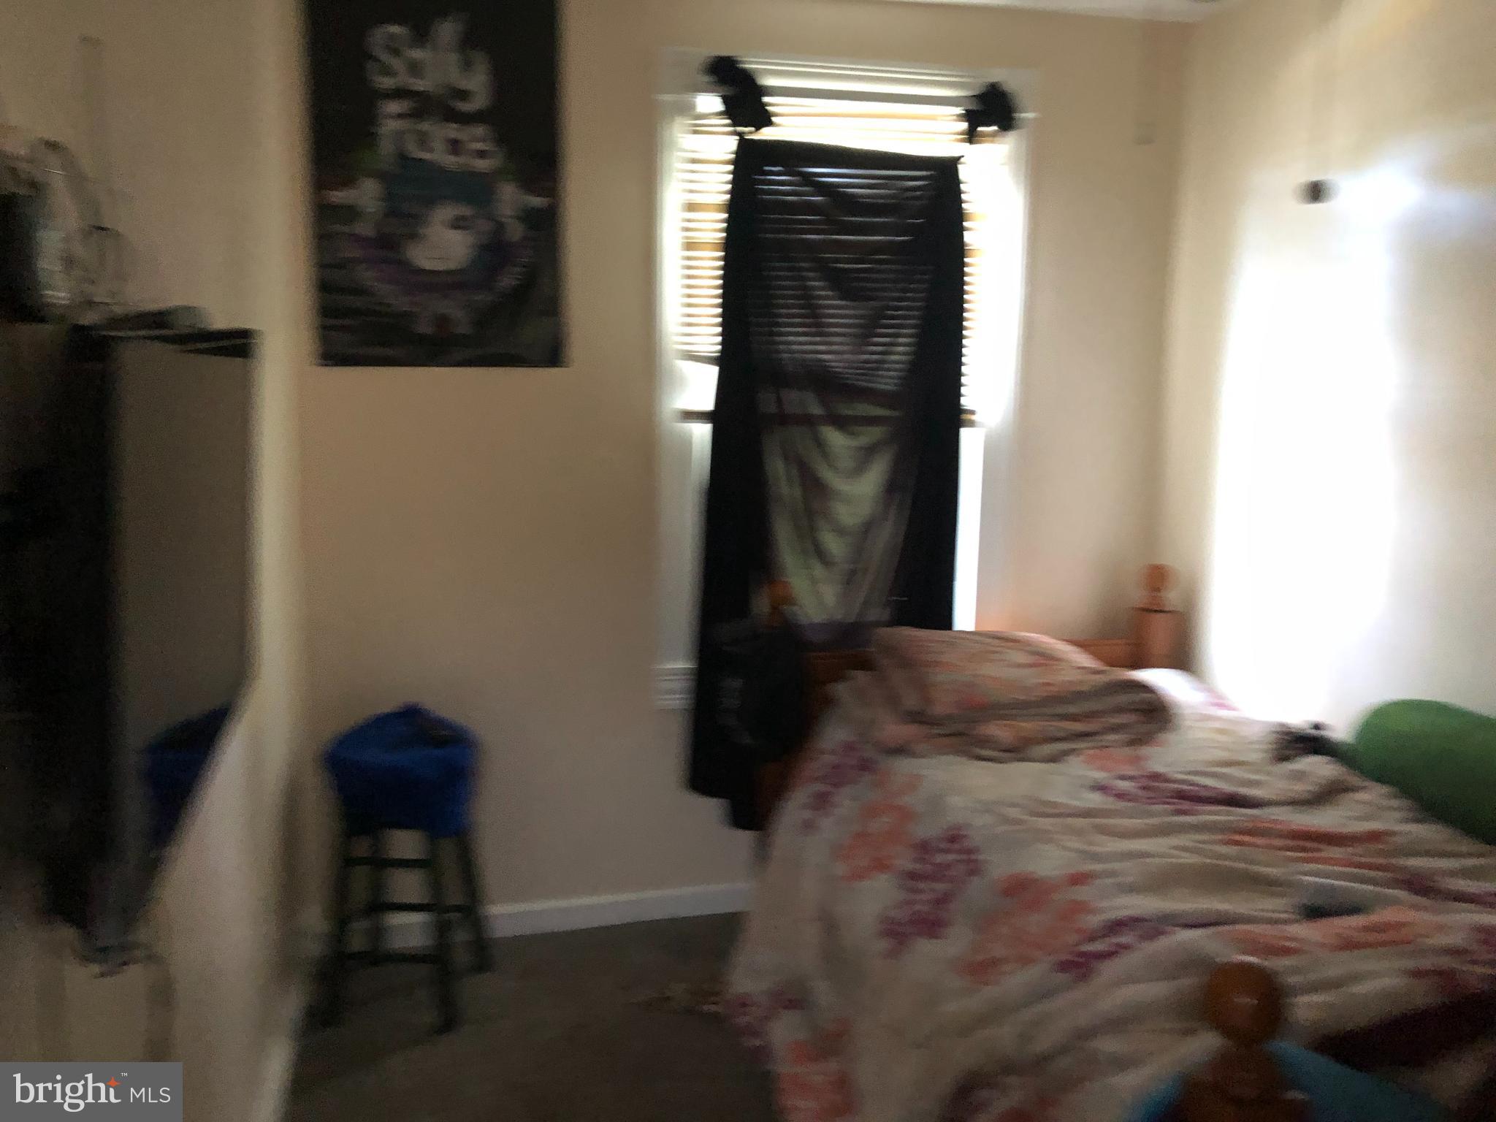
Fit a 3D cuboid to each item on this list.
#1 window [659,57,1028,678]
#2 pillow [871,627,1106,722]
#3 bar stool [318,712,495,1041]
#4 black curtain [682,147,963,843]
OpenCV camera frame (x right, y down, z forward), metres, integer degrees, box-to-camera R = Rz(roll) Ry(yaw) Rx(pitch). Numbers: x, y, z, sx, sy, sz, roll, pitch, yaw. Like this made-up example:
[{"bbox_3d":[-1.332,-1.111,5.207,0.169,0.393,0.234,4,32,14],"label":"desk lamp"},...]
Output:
[{"bbox_3d":[0.253,-0.457,3.256,1.000,1.620,0.100,-2,9,-14],"label":"window"},{"bbox_3d":[0.598,0.271,3.058,0.560,0.180,0.390,-2,9,-14],"label":"pillow"},{"bbox_3d":[-0.814,0.725,2.906,0.330,0.660,0.330,2,9,11],"label":"bar stool"},{"bbox_3d":[0.197,-0.180,3.203,0.723,1.770,0.120,-2,9,-14],"label":"black curtain"}]

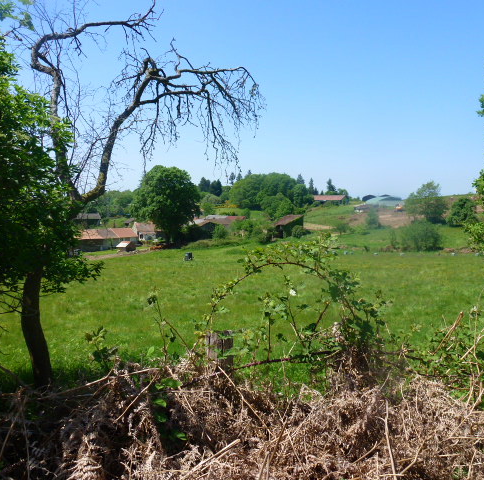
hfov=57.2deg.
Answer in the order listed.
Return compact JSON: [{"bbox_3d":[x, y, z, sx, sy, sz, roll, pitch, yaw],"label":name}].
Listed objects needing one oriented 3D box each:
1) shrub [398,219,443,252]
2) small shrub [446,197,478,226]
[{"bbox_3d":[23.333,-0.588,58.000,5.752,3.922,5.292,0,2,0],"label":"shrub"},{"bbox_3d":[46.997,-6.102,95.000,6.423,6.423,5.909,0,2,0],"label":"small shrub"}]

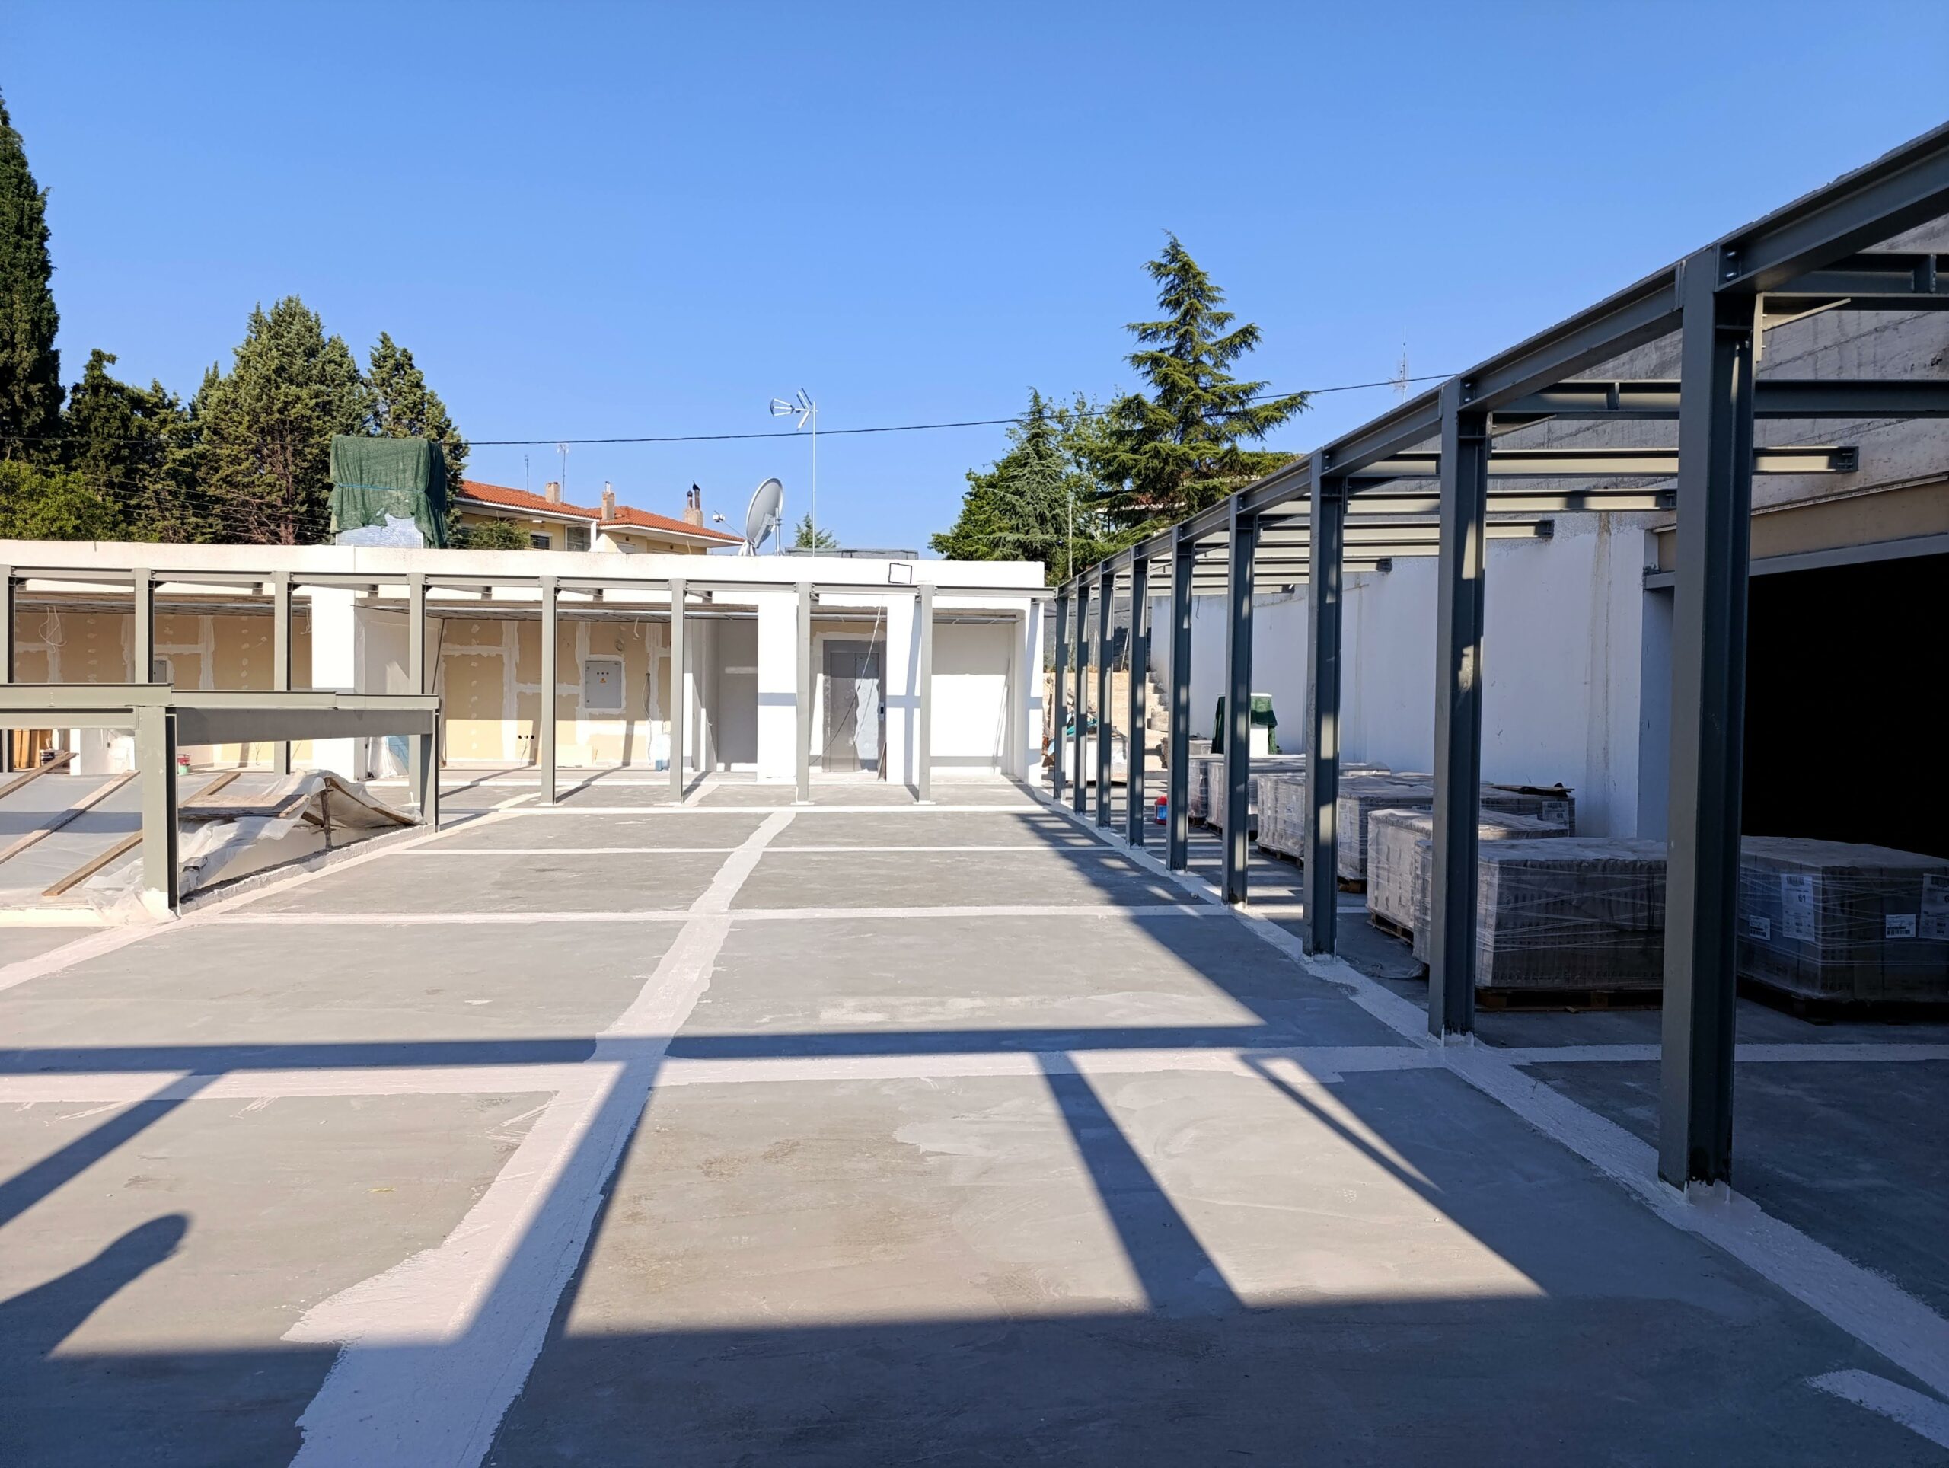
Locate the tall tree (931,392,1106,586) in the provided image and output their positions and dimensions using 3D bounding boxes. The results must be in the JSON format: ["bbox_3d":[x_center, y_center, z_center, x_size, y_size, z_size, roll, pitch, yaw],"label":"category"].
[{"bbox_3d":[1.253,-5.466,35.000,4.400,7.520,4.400,0,2,-4],"label":"tall tree"}]

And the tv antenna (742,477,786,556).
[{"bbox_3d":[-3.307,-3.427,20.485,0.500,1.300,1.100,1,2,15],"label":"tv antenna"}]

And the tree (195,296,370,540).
[{"bbox_3d":[-16.887,-6.143,32.000,4.200,9.170,4.200,0,2,-4],"label":"tree"}]

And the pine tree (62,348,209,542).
[{"bbox_3d":[-20.071,-5.369,31.000,3.200,7.720,3.200,0,2,-4],"label":"pine tree"}]

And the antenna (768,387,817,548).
[{"bbox_3d":[-2.893,-4.181,20.886,0.850,2.750,0.500,0,2,-15],"label":"antenna"}]

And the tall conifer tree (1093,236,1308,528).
[{"bbox_3d":[6.276,-7.777,36.000,5.900,12.050,5.900,0,2,-4],"label":"tall conifer tree"}]

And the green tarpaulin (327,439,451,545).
[{"bbox_3d":[-9.111,-3.746,20.132,1.450,1.700,0.950,0,2,-4],"label":"green tarpaulin"}]

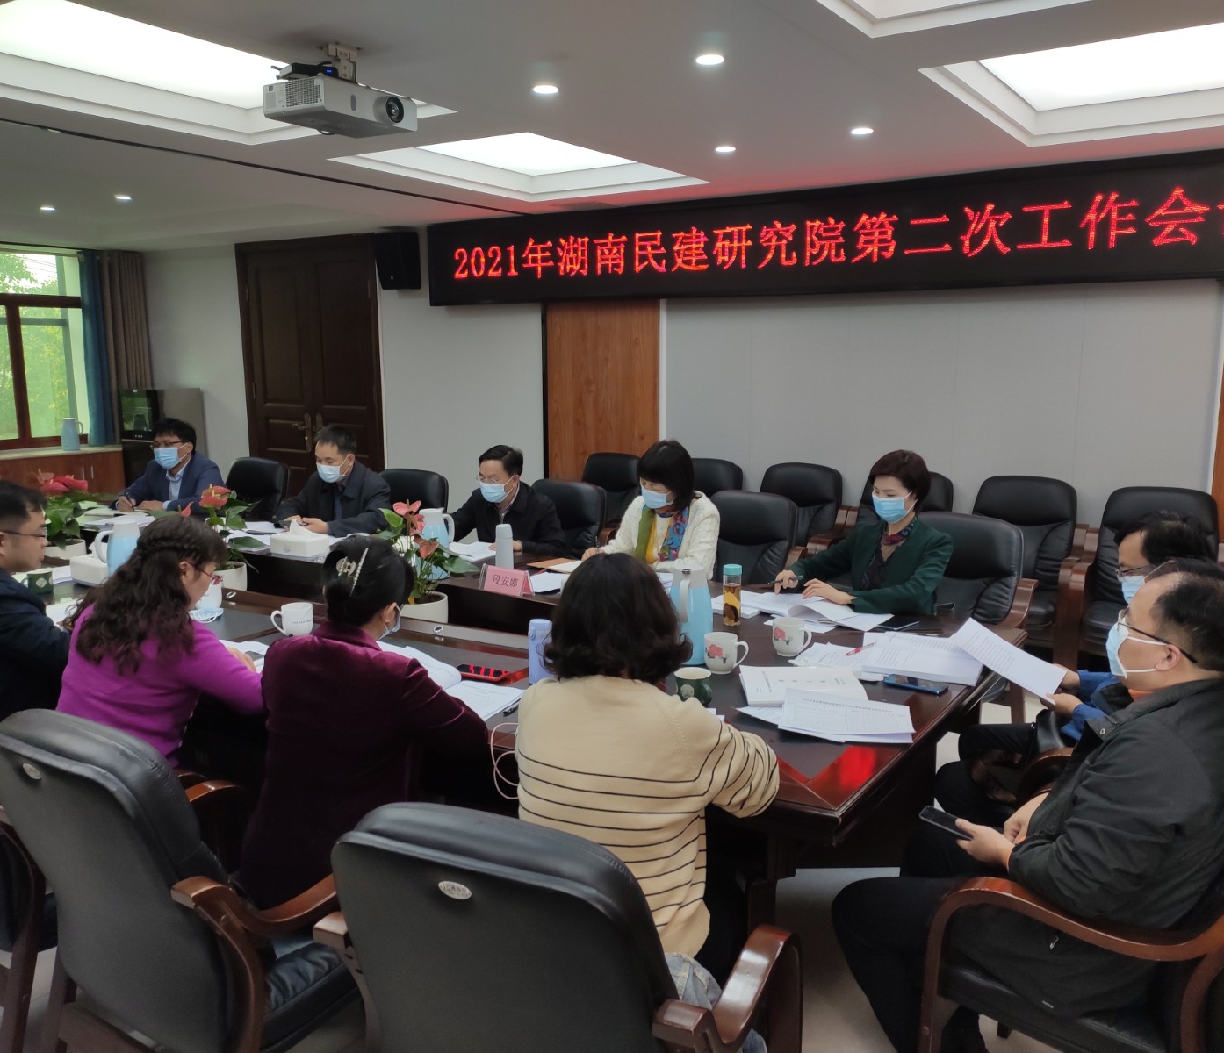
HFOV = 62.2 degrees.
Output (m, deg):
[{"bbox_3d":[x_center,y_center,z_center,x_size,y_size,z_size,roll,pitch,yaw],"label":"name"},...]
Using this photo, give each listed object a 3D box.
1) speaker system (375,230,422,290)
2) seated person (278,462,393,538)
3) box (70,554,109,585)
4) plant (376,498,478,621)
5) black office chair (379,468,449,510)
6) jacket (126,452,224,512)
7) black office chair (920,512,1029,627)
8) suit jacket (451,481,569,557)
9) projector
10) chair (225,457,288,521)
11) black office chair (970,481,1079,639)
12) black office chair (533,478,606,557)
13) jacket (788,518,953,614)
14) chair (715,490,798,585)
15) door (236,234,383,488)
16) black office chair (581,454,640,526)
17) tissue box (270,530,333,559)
[{"bbox_3d":[-1.530,-1.901,7.267,0.250,0.400,0.210,7,12,34],"label":"speaker system"},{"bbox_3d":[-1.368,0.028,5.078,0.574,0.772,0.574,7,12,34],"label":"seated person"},{"bbox_3d":[-1.877,0.160,3.755,0.233,0.083,0.129,7,12,34],"label":"box"},{"bbox_3d":[-0.640,0.163,3.490,0.340,0.490,0.340,0,10,0],"label":"plant"},{"bbox_3d":[-1.235,0.196,5.391,0.614,0.970,0.634,7,12,34],"label":"black office chair"},{"bbox_3d":[-2.455,-0.139,5.697,0.614,0.554,0.495,7,12,34],"label":"jacket"},{"bbox_3d":[1.211,0.460,3.852,0.614,0.970,0.634,8,12,39],"label":"black office chair"},{"bbox_3d":[-0.391,0.052,4.466,0.570,0.500,0.520,6,11,31],"label":"suit jacket"},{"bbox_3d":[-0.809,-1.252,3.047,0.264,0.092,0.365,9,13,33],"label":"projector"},{"bbox_3d":[-2.258,0.119,5.877,0.610,0.980,0.670,5,11,28],"label":"chair"},{"bbox_3d":[1.950,0.274,4.977,0.600,0.985,0.620,7,12,34],"label":"black office chair"},{"bbox_3d":[-0.406,0.287,4.859,0.614,0.970,0.634,9,13,42],"label":"black office chair"},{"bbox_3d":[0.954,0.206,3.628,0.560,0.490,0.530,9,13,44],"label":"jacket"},{"bbox_3d":[0.448,0.365,4.450,0.610,0.980,0.670,7,12,34],"label":"chair"},{"bbox_3d":[-2.450,-1.054,8.251,1.690,2.480,0.120,7,12,34],"label":"door"},{"bbox_3d":[-0.115,0.044,6.305,0.600,0.985,0.620,7,12,34],"label":"black office chair"},{"bbox_3d":[-1.311,0.078,4.276,0.220,0.080,0.130,7,12,34],"label":"tissue box"}]

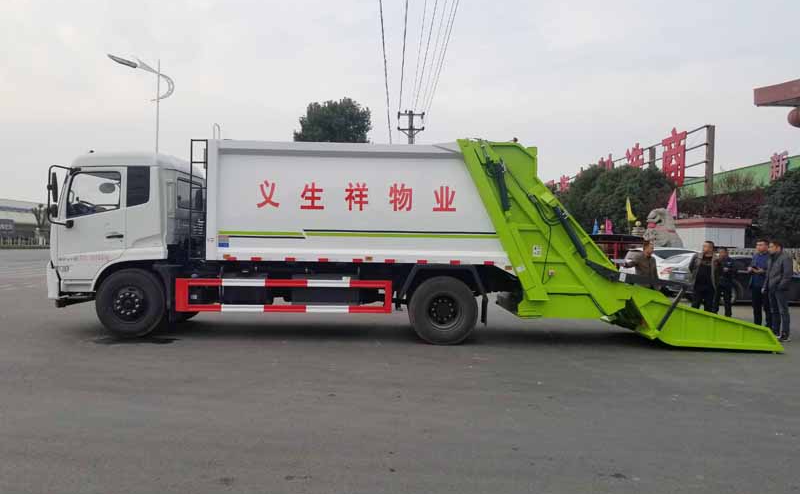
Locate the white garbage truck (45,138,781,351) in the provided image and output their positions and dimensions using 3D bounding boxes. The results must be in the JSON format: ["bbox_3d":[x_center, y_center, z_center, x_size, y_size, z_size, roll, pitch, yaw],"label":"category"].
[{"bbox_3d":[0.220,-0.116,10.200,11.200,3.130,2.500,1,1,0],"label":"white garbage truck"}]

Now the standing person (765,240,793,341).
[{"bbox_3d":[6.600,0.742,10.450,0.330,1.710,0.470,1,1,-13],"label":"standing person"}]

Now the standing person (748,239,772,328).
[{"bbox_3d":[6.678,0.732,11.100,0.380,1.720,0.480,1,1,-22],"label":"standing person"}]

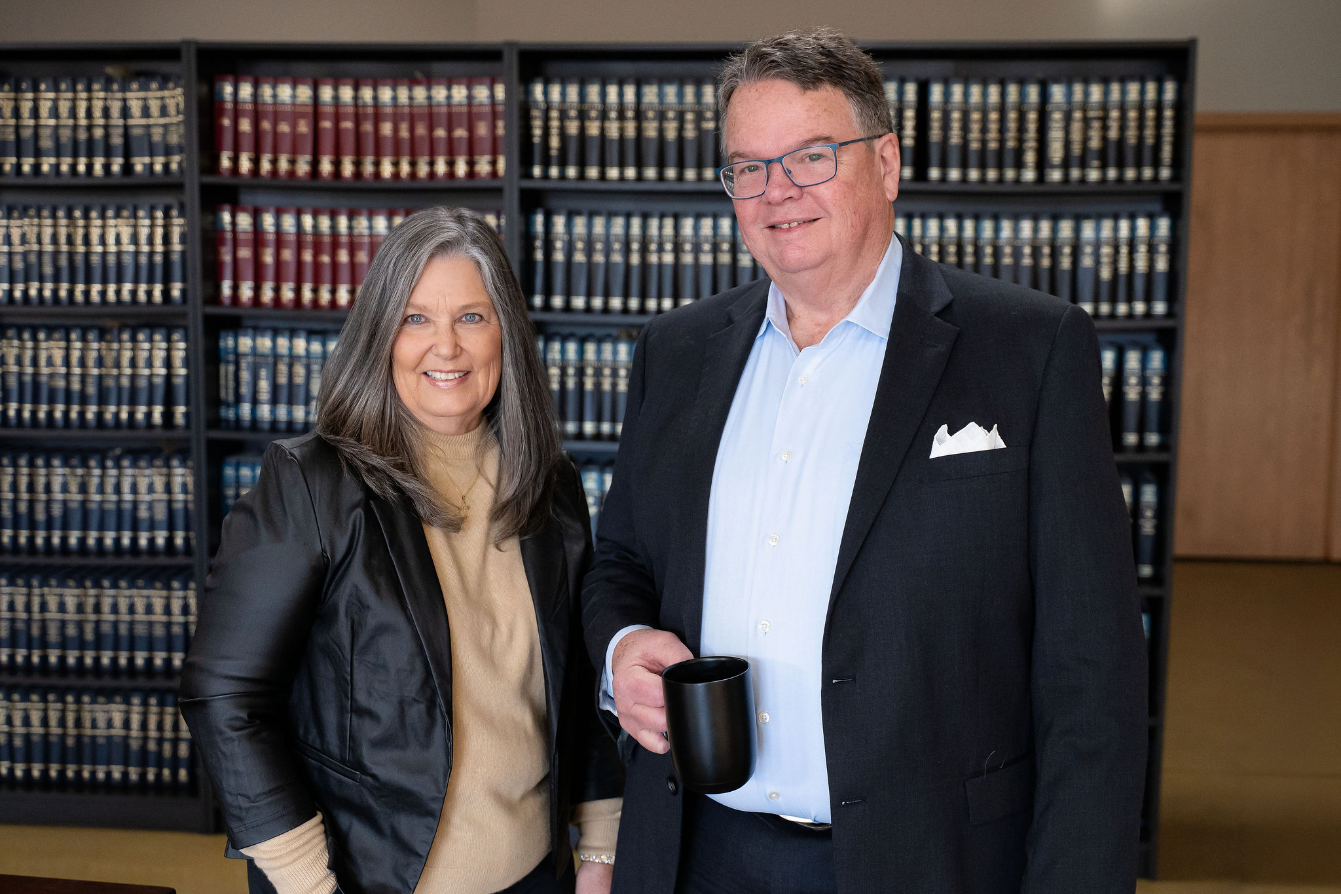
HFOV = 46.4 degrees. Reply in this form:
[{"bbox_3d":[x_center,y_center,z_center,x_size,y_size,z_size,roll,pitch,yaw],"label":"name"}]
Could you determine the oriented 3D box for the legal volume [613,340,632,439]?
[{"bbox_3d":[-0.111,-0.157,3.999,0.046,0.254,0.170,1,7,6],"label":"legal volume"}]

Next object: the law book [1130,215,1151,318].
[{"bbox_3d":[1.136,-0.445,3.836,0.048,0.250,0.170,1,7,6],"label":"law book"}]

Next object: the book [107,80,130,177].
[{"bbox_3d":[-1.388,-0.815,4.038,0.052,0.254,0.178,1,7,6],"label":"book"}]

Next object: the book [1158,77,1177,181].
[{"bbox_3d":[1.198,-0.771,3.840,0.039,0.246,0.175,1,7,5],"label":"book"}]

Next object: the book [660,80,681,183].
[{"bbox_3d":[0.009,-0.784,3.932,0.052,0.249,0.178,1,7,5],"label":"book"}]

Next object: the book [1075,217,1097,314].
[{"bbox_3d":[1.008,-0.445,3.843,0.050,0.254,0.178,1,7,6],"label":"book"}]

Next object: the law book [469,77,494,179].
[{"bbox_3d":[-0.455,-0.795,3.949,0.057,0.249,0.185,1,7,5],"label":"law book"}]

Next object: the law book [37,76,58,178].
[{"bbox_3d":[-1.579,-0.825,4.069,0.051,0.248,0.170,1,7,6],"label":"law book"}]

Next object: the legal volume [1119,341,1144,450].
[{"bbox_3d":[1.124,-0.130,3.875,0.050,0.254,0.185,1,7,5],"label":"legal volume"}]

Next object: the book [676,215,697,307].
[{"bbox_3d":[0.050,-0.461,3.940,0.048,0.244,0.185,1,7,5],"label":"book"}]

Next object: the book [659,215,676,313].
[{"bbox_3d":[-0.001,-0.465,3.970,0.045,0.249,0.178,1,7,5],"label":"book"}]

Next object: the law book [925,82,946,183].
[{"bbox_3d":[0.649,-0.771,3.870,0.048,0.249,0.178,1,7,5],"label":"law book"}]

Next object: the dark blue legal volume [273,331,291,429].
[{"bbox_3d":[-0.995,-0.182,4.127,0.045,0.262,0.175,1,7,5],"label":"dark blue legal volume"}]

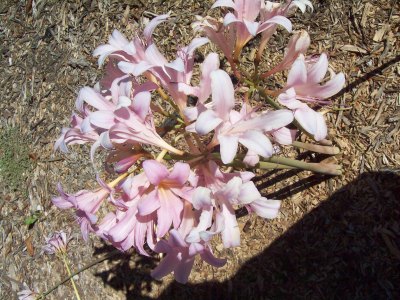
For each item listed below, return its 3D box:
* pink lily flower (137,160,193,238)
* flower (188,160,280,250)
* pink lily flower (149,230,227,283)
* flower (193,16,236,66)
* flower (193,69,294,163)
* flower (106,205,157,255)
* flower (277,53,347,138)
[{"bbox_3d":[-0.039,0.058,0.480,0.088,0.078,0.075,-55,20,19],"label":"pink lily flower"},{"bbox_3d":[0.039,0.066,0.485,0.095,0.095,0.080,-57,40,18],"label":"flower"},{"bbox_3d":[-0.015,0.131,0.530,0.085,0.085,0.075,-15,64,33],"label":"pink lily flower"},{"bbox_3d":[0.020,-0.141,0.545,0.055,0.055,0.082,-34,100,29],"label":"flower"},{"bbox_3d":[0.045,-0.037,0.455,0.075,0.100,0.100,-35,67,52],"label":"flower"},{"bbox_3d":[-0.085,0.099,0.530,0.060,0.060,0.080,23,79,34],"label":"flower"},{"bbox_3d":[0.134,-0.064,0.505,0.075,0.090,0.095,9,92,49],"label":"flower"}]

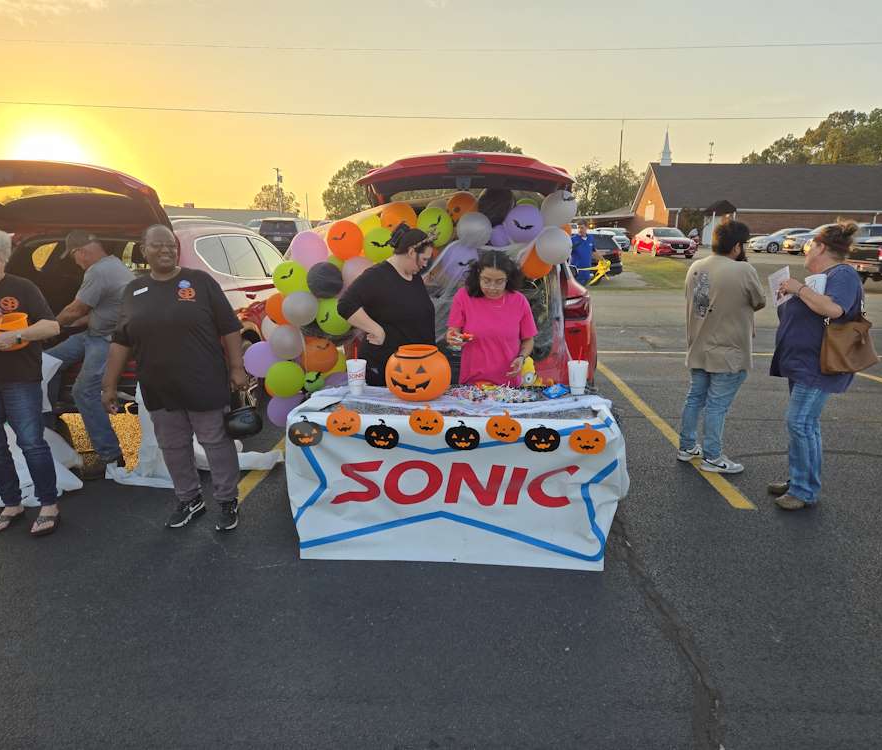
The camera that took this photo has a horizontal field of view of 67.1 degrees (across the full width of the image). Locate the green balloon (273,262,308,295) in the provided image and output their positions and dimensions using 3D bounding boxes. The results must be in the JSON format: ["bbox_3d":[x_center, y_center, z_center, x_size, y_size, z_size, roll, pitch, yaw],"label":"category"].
[{"bbox_3d":[-1.062,-0.690,4.700,0.255,0.260,0.255,0,12,0],"label":"green balloon"}]

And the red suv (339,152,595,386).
[{"bbox_3d":[0.352,-0.839,6.717,1.900,2.080,4.750,1,12,4],"label":"red suv"}]

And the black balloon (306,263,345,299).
[{"bbox_3d":[-0.834,-0.681,4.800,0.260,0.270,0.260,1,13,0],"label":"black balloon"}]

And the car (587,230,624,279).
[{"bbox_3d":[4.891,-4.610,25.091,1.900,1.700,4.700,-1,13,-8],"label":"car"}]

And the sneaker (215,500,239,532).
[{"bbox_3d":[-1.201,0.755,3.736,0.105,0.120,0.280,-1,13,-7],"label":"sneaker"}]

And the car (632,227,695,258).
[{"bbox_3d":[11.228,-6.715,33.833,1.840,1.450,4.800,1,13,1],"label":"car"}]

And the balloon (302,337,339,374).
[{"bbox_3d":[-0.880,-0.150,4.850,0.265,0.280,0.265,1,13,0],"label":"balloon"}]

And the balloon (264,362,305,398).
[{"bbox_3d":[-1.095,0.028,4.680,0.275,0.265,0.275,1,13,0],"label":"balloon"}]

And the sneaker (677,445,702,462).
[{"bbox_3d":[1.856,0.558,4.787,0.290,0.120,0.110,-3,13,-17],"label":"sneaker"}]

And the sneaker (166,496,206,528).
[{"bbox_3d":[-1.439,0.781,3.749,0.105,0.115,0.280,4,12,17],"label":"sneaker"}]

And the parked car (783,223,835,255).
[{"bbox_3d":[22.041,-7.620,37.500,4.650,1.680,1.850,-1,13,-8],"label":"parked car"}]

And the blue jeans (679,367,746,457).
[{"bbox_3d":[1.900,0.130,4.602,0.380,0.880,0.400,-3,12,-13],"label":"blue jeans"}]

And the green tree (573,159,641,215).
[{"bbox_3d":[16.440,-17.334,66.000,7.000,8.200,7.000,0,12,0],"label":"green tree"}]

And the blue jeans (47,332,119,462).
[{"bbox_3d":[-2.364,0.127,4.356,0.520,0.870,0.420,0,13,-3],"label":"blue jeans"}]

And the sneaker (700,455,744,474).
[{"bbox_3d":[1.913,0.617,4.532,0.298,0.115,0.110,1,12,5],"label":"sneaker"}]

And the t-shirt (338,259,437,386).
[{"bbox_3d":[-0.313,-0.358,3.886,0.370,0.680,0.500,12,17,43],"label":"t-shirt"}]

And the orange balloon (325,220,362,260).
[{"bbox_3d":[-0.646,-0.901,4.450,0.250,0.270,0.250,0,13,0],"label":"orange balloon"}]

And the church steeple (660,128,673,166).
[{"bbox_3d":[17.333,-17.440,51.000,0.870,2.850,0.870,0,12,0],"label":"church steeple"}]

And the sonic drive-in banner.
[{"bbox_3d":[0.062,0.530,3.295,1.600,0.790,0.280,1,13,4],"label":"sonic drive-in banner"}]

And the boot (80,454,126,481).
[{"bbox_3d":[-2.193,0.606,4.367,0.290,0.130,0.110,-3,13,-17],"label":"boot"}]

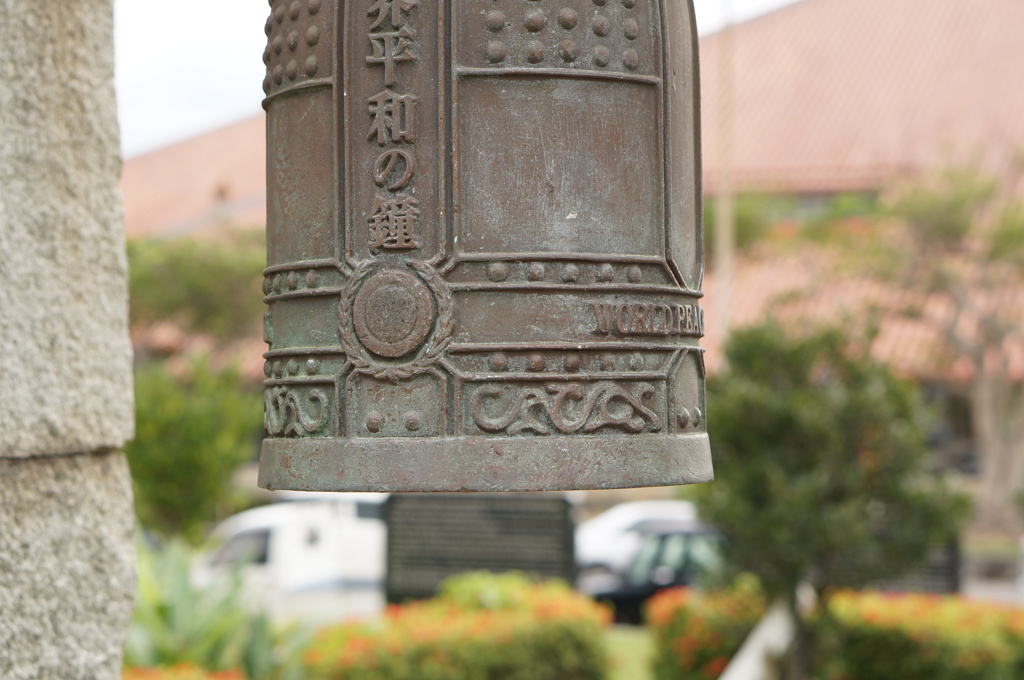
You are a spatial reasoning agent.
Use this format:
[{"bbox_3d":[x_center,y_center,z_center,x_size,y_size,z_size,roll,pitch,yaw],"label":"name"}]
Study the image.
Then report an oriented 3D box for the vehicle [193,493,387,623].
[{"bbox_3d":[-2.400,3.470,32.700,4.900,2.150,1.780,0,-2,-14],"label":"vehicle"}]

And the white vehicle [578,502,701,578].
[{"bbox_3d":[2.430,3.600,36.500,4.500,1.700,1.740,0,-2,-20],"label":"white vehicle"}]

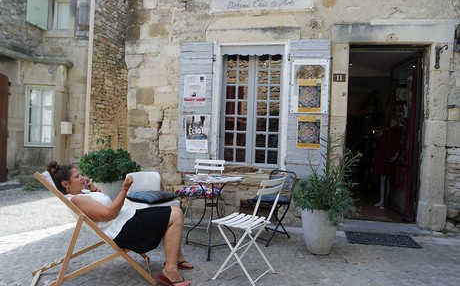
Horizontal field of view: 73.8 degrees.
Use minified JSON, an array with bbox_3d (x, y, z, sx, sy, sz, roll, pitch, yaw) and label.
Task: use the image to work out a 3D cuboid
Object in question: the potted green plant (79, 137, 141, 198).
[{"bbox_3d":[-1.522,0.482,3.898,0.770,1.100,0.750,2,0,0],"label":"potted green plant"}]

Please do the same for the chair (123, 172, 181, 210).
[{"bbox_3d":[-0.857,0.683,3.356,0.500,0.770,0.460,1,-1,34],"label":"chair"}]

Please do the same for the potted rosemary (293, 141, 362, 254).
[{"bbox_3d":[1.004,0.543,3.270,0.680,1.170,0.640,2,-1,10],"label":"potted rosemary"}]

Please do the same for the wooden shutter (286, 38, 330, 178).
[{"bbox_3d":[1.020,-0.440,3.970,0.520,1.770,0.045,2,-1,10],"label":"wooden shutter"}]

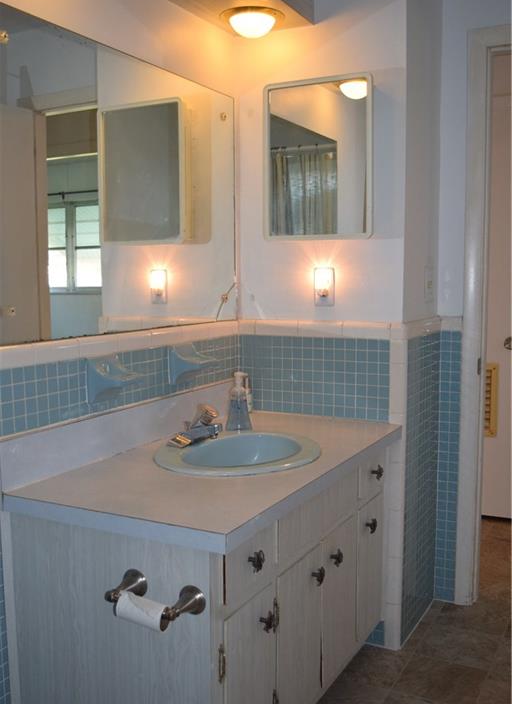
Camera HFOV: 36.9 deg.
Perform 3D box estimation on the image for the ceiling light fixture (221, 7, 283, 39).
[{"bbox_3d":[-0.012,-0.979,2.321,0.195,0.058,0.195,0,6,0],"label":"ceiling light fixture"}]

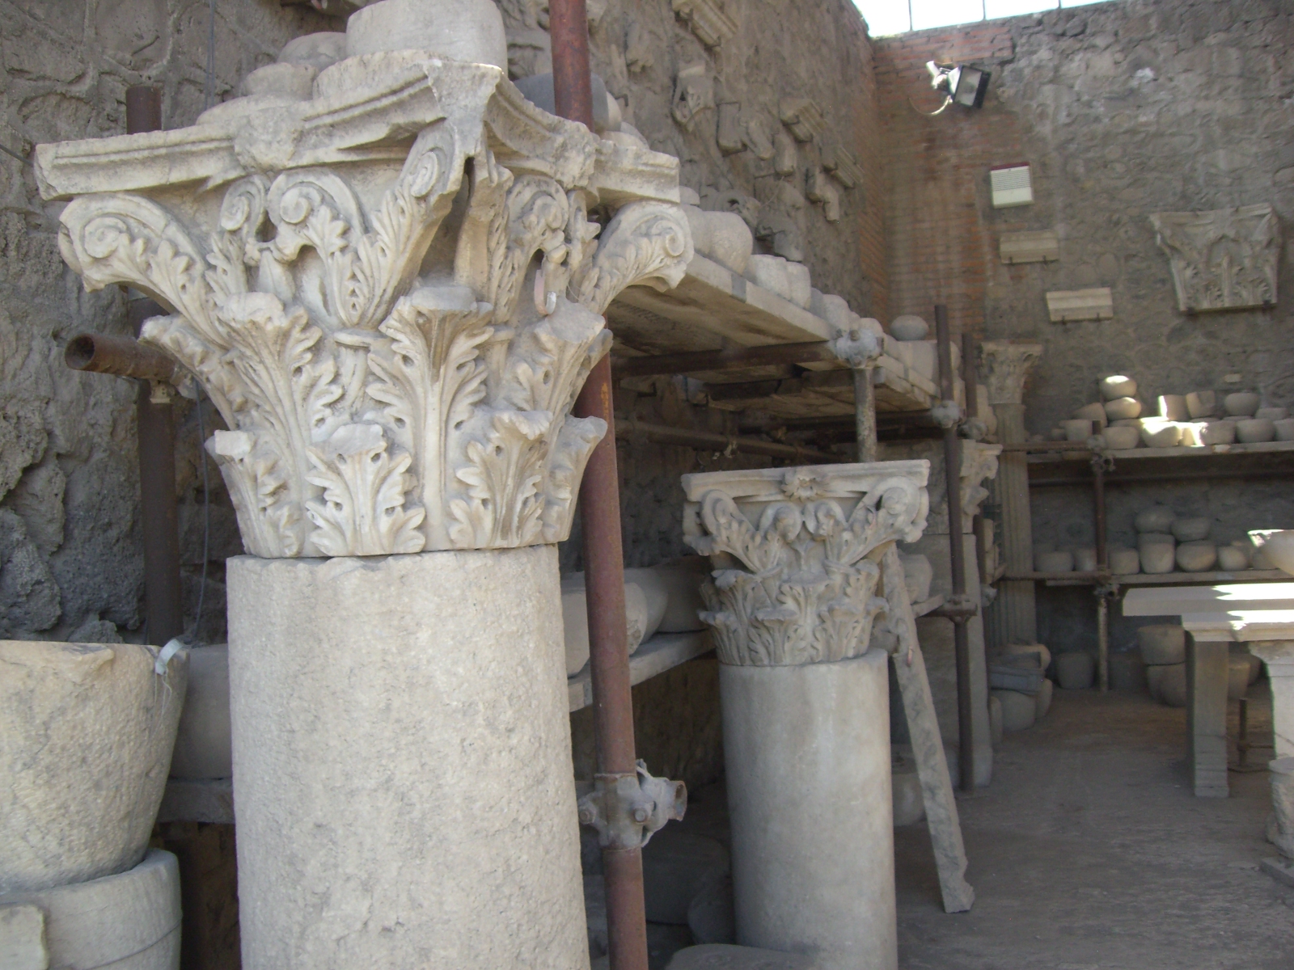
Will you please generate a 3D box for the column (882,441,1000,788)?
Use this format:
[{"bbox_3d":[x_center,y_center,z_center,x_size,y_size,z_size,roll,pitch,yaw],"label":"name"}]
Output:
[{"bbox_3d":[1.367,0.594,6.500,0.460,1.520,0.460,-3,-1,18],"label":"column"}]

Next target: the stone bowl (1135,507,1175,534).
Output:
[{"bbox_3d":[2.853,0.199,7.970,0.226,0.147,0.226,-3,0,17],"label":"stone bowl"}]

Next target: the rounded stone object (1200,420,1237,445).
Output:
[{"bbox_3d":[3.152,-0.288,7.846,0.206,0.129,0.206,-3,0,17],"label":"rounded stone object"}]

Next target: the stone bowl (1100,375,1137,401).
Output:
[{"bbox_3d":[3.284,-0.676,9.891,0.245,0.170,0.245,-3,-1,18],"label":"stone bowl"}]

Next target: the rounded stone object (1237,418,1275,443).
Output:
[{"bbox_3d":[4.060,-0.364,9.467,0.255,0.170,0.255,-3,-1,18],"label":"rounded stone object"}]

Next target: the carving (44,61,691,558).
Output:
[{"bbox_3d":[-0.272,-0.139,1.518,0.510,0.425,0.510,-3,-1,22],"label":"carving"}]

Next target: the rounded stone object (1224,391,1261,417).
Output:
[{"bbox_3d":[3.323,-0.451,7.927,0.202,0.135,0.202,-3,0,17],"label":"rounded stone object"}]

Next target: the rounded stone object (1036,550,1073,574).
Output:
[{"bbox_3d":[2.838,0.545,9.884,0.260,0.170,0.260,-3,-1,18],"label":"rounded stone object"}]

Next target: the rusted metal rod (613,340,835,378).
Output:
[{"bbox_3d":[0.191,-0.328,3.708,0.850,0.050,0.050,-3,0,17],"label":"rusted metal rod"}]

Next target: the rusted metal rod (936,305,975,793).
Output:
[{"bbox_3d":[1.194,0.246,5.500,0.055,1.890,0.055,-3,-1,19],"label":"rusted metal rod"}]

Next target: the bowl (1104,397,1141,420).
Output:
[{"bbox_3d":[2.806,-0.450,8.380,0.215,0.150,0.200,-3,-1,19],"label":"bowl"}]

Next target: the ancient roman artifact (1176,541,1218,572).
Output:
[{"bbox_3d":[3.705,0.487,9.579,0.265,0.200,0.265,-3,-1,18],"label":"ancient roman artifact"}]

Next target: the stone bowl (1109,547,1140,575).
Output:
[{"bbox_3d":[3.268,0.519,9.717,0.215,0.180,0.215,-3,-1,18],"label":"stone bowl"}]

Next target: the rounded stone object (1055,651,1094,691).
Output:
[{"bbox_3d":[2.976,1.295,9.862,0.265,0.245,0.265,-3,-1,18],"label":"rounded stone object"}]

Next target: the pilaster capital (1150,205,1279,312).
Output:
[{"bbox_3d":[3.978,-1.594,9.955,0.800,0.660,0.240,-3,-1,18],"label":"pilaster capital"}]

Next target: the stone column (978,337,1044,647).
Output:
[{"bbox_3d":[2.230,0.156,8.620,0.360,2.030,0.340,-3,-1,19],"label":"stone column"}]

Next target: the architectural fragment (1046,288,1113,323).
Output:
[{"bbox_3d":[2.565,-1.068,8.432,0.373,0.175,0.130,-3,0,17],"label":"architectural fragment"}]

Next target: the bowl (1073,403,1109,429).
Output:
[{"bbox_3d":[3.113,-0.479,9.976,0.250,0.190,0.250,-3,-1,18],"label":"bowl"}]

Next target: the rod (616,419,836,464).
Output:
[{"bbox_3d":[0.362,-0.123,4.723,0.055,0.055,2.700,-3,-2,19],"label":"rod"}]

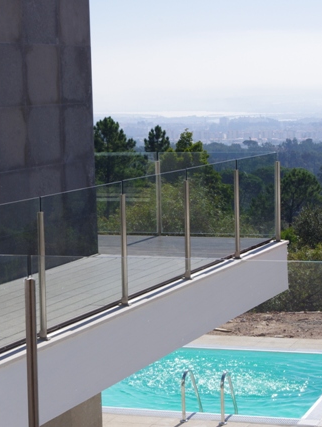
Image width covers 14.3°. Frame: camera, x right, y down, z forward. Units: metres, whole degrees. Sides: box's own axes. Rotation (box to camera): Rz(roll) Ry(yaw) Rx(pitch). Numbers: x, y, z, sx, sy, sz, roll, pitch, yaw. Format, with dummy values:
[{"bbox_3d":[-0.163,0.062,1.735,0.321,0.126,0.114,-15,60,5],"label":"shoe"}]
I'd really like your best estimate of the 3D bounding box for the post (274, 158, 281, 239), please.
[{"bbox_3d":[1.304,-0.132,14.233,0.055,0.885,0.055,1,6,22],"label":"post"}]

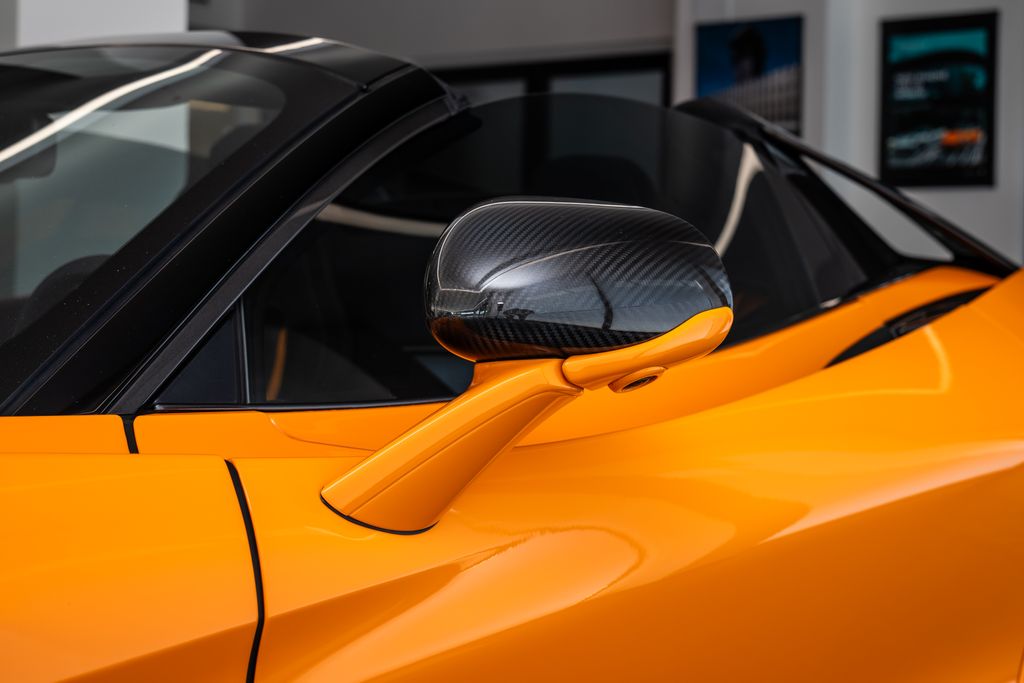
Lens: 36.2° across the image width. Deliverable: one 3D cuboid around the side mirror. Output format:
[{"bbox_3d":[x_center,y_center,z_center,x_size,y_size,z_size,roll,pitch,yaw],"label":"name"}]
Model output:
[{"bbox_3d":[0.014,0.019,1.302,0.280,0.270,0.225,3,5,40],"label":"side mirror"}]

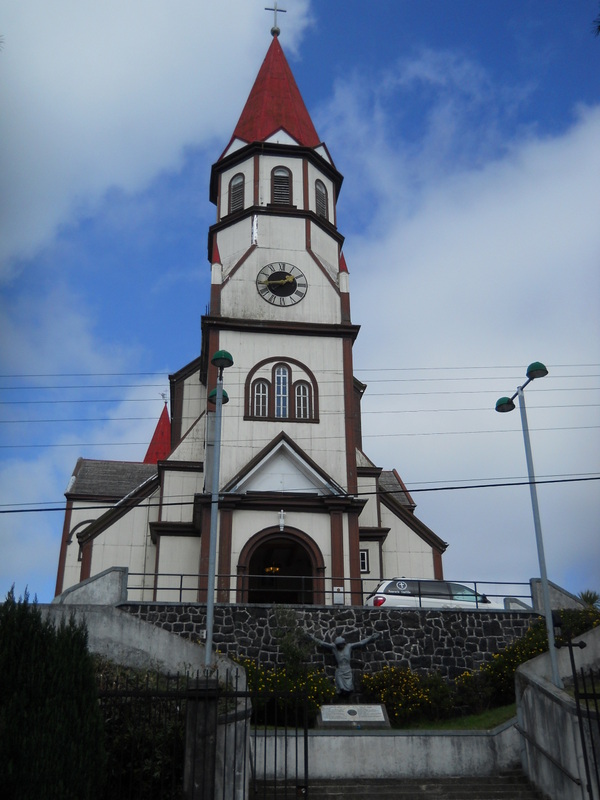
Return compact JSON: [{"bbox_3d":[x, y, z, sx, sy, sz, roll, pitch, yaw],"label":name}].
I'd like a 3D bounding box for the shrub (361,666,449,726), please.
[{"bbox_3d":[2.748,7.799,22.640,2.230,1.530,1.700,3,-24,-7],"label":"shrub"}]

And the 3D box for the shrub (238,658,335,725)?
[{"bbox_3d":[-0.343,7.595,22.280,2.420,1.660,1.700,3,-24,-7],"label":"shrub"}]

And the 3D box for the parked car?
[{"bbox_3d":[4.804,7.097,28.856,5.050,1.750,1.950,3,-24,-7],"label":"parked car"}]

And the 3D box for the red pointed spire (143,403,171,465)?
[{"bbox_3d":[-13.111,3.571,83.470,4.700,6.800,4.700,3,-24,-7],"label":"red pointed spire"}]

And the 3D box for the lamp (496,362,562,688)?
[{"bbox_3d":[5.524,2.885,20.012,0.500,7.320,2.470,3,-24,-7],"label":"lamp"}]

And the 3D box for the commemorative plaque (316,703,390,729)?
[{"bbox_3d":[1.338,8.069,21.829,1.845,0.656,0.700,1,-26,-3],"label":"commemorative plaque"}]

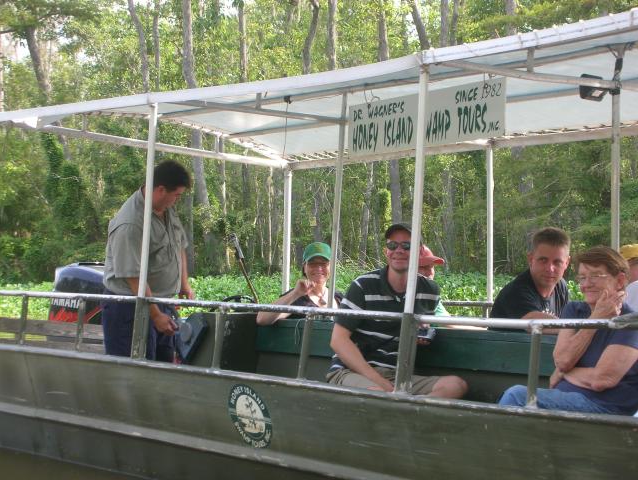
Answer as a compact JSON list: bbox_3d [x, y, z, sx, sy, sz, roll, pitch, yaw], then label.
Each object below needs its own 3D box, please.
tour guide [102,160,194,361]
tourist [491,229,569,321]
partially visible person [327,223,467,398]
[{"bbox_3d":[-0.940,0.420,7.400,0.460,1.680,0.580,0,-2,44],"label":"tour guide"},{"bbox_3d":[1.000,0.570,6.150,0.550,1.260,0.750,3,-2,-41],"label":"tourist"},{"bbox_3d":[0.385,0.565,6.550,0.620,1.280,0.800,2,-1,-25],"label":"partially visible person"}]

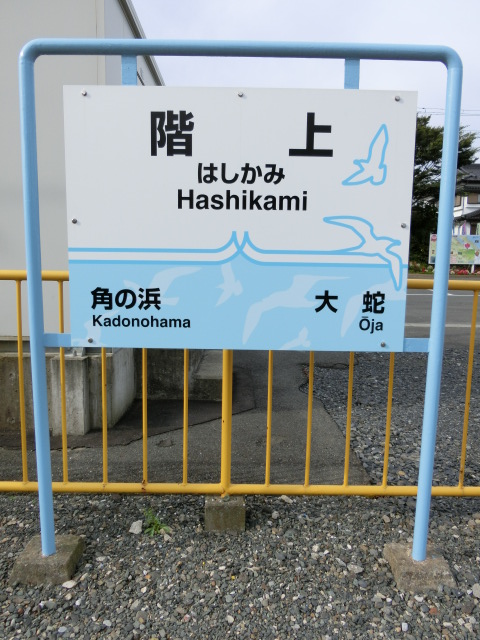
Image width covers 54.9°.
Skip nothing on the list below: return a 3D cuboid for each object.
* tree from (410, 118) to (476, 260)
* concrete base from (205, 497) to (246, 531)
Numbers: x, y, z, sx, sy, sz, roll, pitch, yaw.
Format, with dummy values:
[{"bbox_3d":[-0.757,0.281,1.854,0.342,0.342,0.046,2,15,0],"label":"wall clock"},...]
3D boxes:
[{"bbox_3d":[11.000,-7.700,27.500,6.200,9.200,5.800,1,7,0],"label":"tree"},{"bbox_3d":[-0.067,0.868,2.137,0.178,0.120,0.178,1,7,0],"label":"concrete base"}]

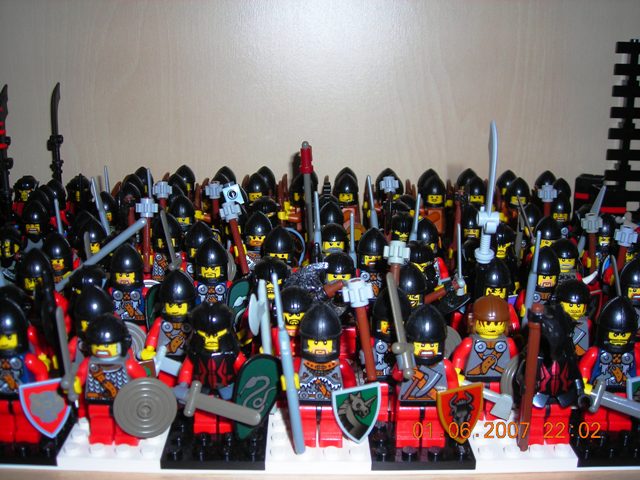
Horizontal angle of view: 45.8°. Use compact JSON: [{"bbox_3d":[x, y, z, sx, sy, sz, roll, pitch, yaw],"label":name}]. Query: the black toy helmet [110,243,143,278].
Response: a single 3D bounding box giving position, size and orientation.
[{"bbox_3d":[-0.074,0.009,0.291,0.013,0.017,0.013,-1,17,-5],"label":"black toy helmet"}]

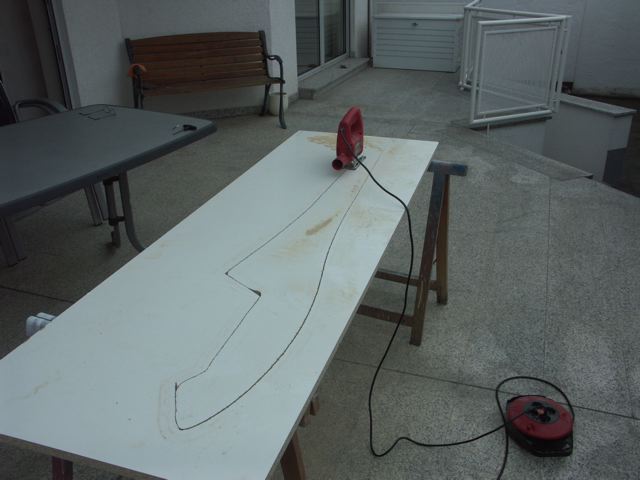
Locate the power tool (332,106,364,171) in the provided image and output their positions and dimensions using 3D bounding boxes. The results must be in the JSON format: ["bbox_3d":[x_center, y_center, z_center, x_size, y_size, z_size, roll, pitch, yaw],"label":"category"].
[{"bbox_3d":[0.117,-0.374,2.158,0.080,0.197,0.190,8,27,17],"label":"power tool"}]

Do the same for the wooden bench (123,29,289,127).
[{"bbox_3d":[-0.982,-1.372,5.246,1.240,0.795,0.570,-12,28,-21],"label":"wooden bench"}]

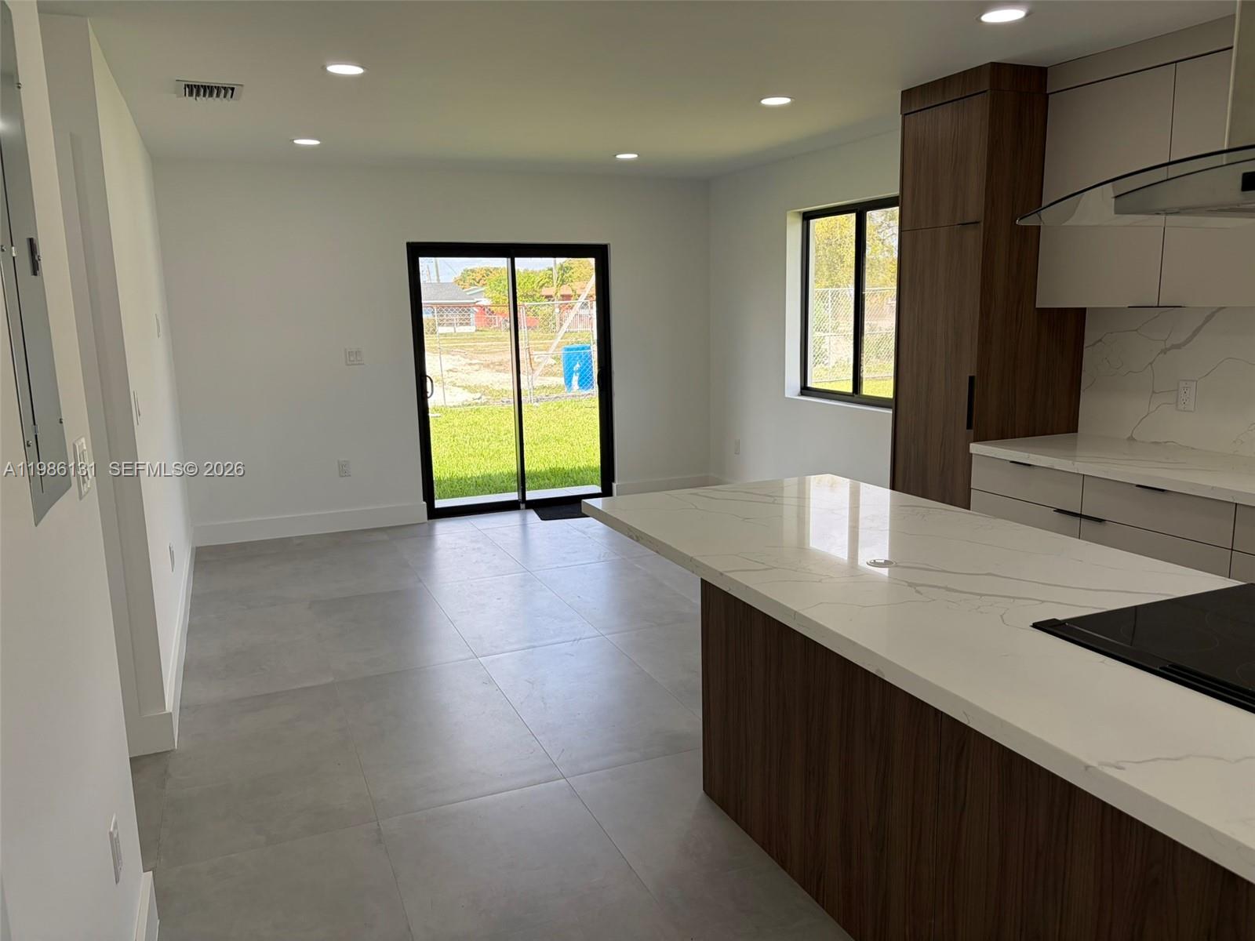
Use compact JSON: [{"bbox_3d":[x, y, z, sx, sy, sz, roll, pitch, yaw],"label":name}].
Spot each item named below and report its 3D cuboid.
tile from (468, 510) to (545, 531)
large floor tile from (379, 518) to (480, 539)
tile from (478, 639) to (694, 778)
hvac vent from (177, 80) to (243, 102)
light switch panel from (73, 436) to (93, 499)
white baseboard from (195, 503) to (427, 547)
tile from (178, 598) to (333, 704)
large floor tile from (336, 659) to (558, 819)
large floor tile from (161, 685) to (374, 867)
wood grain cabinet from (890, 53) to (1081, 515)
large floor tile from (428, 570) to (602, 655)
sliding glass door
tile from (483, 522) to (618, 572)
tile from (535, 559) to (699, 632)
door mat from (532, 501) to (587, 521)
[{"bbox_3d":[-0.848,0.364,6.992,0.614,0.012,0.461,-5,11,-22],"label":"tile"},{"bbox_3d":[-1.399,0.410,6.657,0.604,0.010,0.410,-6,11,-22],"label":"large floor tile"},{"bbox_3d":[-0.157,0.907,3.781,0.604,0.010,1.187,-6,11,-22],"label":"tile"},{"bbox_3d":[-1.784,-1.615,4.028,0.262,0.020,0.345,-5,11,-22],"label":"hvac vent"},{"bbox_3d":[-1.182,-0.007,2.047,0.009,0.117,0.122,-5,11,-22],"label":"light switch panel"},{"bbox_3d":[-2.170,0.368,6.554,1.532,0.141,0.018,-6,11,-22],"label":"white baseboard"},{"bbox_3d":[-1.756,0.837,4.444,0.614,0.012,1.204,-5,11,-22],"label":"tile"},{"bbox_3d":[-0.723,0.969,3.583,0.614,0.012,1.204,-5,11,-22],"label":"large floor tile"},{"bbox_3d":[-1.274,1.015,3.318,0.604,0.010,1.187,-6,11,-22],"label":"large floor tile"},{"bbox_3d":[1.674,-0.499,4.415,0.625,2.487,0.570,-5,11,-22],"label":"wood grain cabinet"},{"bbox_3d":[-0.622,0.721,4.857,0.604,0.010,1.187,-6,11,-22],"label":"large floor tile"},{"bbox_3d":[-0.844,-0.684,7.125,1.525,2.005,0.100,-5,11,-22],"label":"sliding glass door"},{"bbox_3d":[-0.528,0.481,6.165,0.604,0.010,1.187,-6,11,-22],"label":"tile"},{"bbox_3d":[-0.058,0.677,5.142,0.614,0.012,1.204,-5,11,-22],"label":"tile"},{"bbox_3d":[-0.348,0.299,7.089,0.700,0.010,0.420,-4,11,-17],"label":"door mat"}]

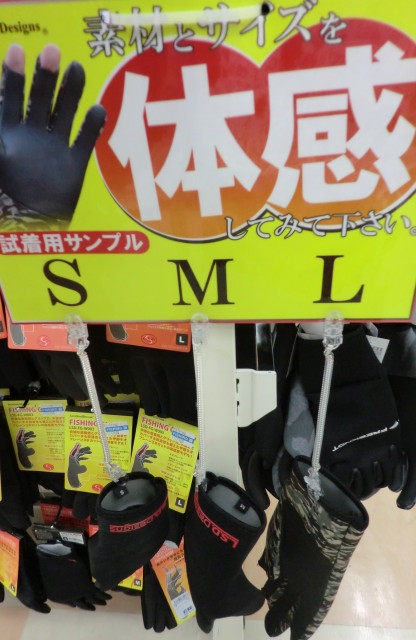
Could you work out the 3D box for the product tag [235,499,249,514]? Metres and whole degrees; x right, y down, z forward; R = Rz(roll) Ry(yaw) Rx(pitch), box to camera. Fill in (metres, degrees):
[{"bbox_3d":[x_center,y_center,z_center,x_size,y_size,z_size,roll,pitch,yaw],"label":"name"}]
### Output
[{"bbox_3d":[0.036,0.196,0.505,0.013,0.013,0.002,30,28,20],"label":"product tag"}]

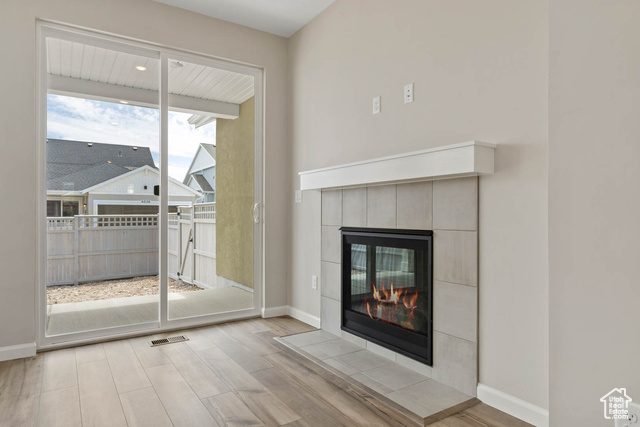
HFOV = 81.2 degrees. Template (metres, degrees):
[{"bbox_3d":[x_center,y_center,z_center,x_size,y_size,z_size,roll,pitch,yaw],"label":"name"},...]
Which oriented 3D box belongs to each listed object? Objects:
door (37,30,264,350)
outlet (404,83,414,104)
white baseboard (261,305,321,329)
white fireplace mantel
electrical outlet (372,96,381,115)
[{"bbox_3d":[-1.325,-0.195,3.202,1.752,2.392,0.114,0,0,-34],"label":"door"},{"bbox_3d":[0.575,-0.776,2.422,0.011,0.117,0.073,0,0,-34],"label":"outlet"},{"bbox_3d":[-0.261,0.966,3.438,0.262,0.090,0.597,0,0,-34],"label":"white baseboard"},{"bbox_3d":[0.366,-0.275,2.579,0.182,0.150,1.689,0,0,-34],"label":"white fireplace mantel"},{"bbox_3d":[0.405,-0.773,2.676,0.011,0.117,0.073,0,0,-34],"label":"electrical outlet"}]

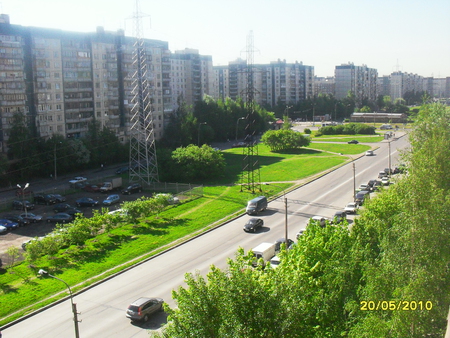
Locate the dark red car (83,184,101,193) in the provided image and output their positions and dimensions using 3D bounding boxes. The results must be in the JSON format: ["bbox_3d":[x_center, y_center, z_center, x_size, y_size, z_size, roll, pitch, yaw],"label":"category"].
[{"bbox_3d":[-30.740,4.569,114.679,4.200,1.430,1.700,3,10,25],"label":"dark red car"}]

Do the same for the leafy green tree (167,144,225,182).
[{"bbox_3d":[-7.698,-2.450,136.771,13.500,7.500,11.000,4,10,28],"label":"leafy green tree"}]

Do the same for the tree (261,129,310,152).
[{"bbox_3d":[21.129,-10.007,170.800,17.200,6.800,11.500,0,10,0],"label":"tree"}]

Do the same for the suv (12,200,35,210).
[{"bbox_3d":[-40.208,7.292,98.706,4.300,1.470,1.720,3,10,25],"label":"suv"}]

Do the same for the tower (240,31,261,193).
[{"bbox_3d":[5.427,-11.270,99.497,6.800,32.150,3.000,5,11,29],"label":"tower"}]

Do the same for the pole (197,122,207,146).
[{"bbox_3d":[-8.277,-11.851,180.246,2.800,9.500,0.400,6,12,30],"label":"pole"}]

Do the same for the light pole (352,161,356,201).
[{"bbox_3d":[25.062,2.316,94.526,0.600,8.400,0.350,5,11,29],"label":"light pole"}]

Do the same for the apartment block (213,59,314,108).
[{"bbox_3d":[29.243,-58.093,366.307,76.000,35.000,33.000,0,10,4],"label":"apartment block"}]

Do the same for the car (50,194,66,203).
[{"bbox_3d":[-35.489,6.301,104.418,4.200,1.450,1.720,3,10,25],"label":"car"}]

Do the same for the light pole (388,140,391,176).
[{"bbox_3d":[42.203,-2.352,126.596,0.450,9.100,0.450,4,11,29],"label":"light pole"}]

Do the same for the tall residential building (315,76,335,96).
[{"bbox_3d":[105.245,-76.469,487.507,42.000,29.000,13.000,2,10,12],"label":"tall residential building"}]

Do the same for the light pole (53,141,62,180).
[{"bbox_3d":[-40.502,-1.791,118.848,1.700,9.000,0.350,5,11,29],"label":"light pole"}]

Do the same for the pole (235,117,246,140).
[{"bbox_3d":[6.597,-17.939,222.470,3.500,10.100,0.400,4,10,28],"label":"pole"}]

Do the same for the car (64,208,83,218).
[{"bbox_3d":[-27.469,8.175,90.399,4.300,1.450,1.720,3,11,20],"label":"car"}]

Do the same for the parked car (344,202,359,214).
[{"bbox_3d":[23.917,7.450,93.234,1.700,1.450,4.250,6,12,30],"label":"parked car"}]

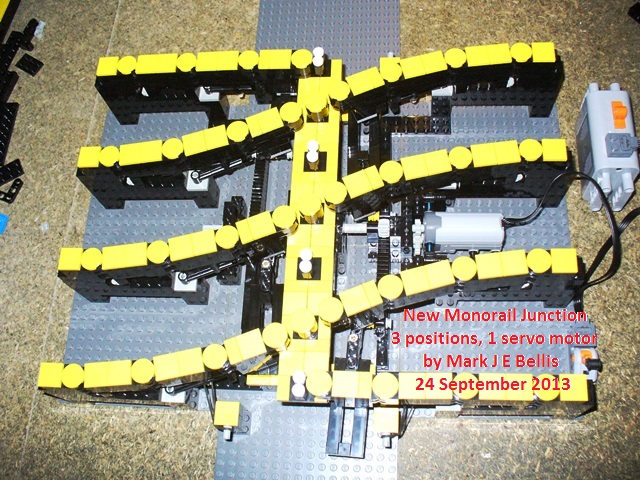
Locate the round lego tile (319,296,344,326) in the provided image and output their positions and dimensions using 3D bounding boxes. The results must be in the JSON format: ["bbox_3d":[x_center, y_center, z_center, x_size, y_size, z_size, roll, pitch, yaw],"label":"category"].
[{"bbox_3d":[0.007,0.045,0.439,0.016,0.004,0.016,-2,69,6],"label":"round lego tile"}]

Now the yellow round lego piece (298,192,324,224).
[{"bbox_3d":[-0.006,-0.021,0.462,0.016,0.015,0.016,-2,69,6],"label":"yellow round lego piece"}]

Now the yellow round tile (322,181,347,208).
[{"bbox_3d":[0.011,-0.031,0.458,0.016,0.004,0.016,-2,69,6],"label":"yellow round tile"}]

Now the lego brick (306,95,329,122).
[{"bbox_3d":[-0.002,-0.098,0.500,0.016,0.013,0.016,0,69,7],"label":"lego brick"}]

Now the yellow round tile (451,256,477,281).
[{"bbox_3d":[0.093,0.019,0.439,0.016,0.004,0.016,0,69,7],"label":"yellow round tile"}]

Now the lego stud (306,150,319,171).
[{"bbox_3d":[-0.004,-0.055,0.475,0.008,0.015,0.008,0,69,7],"label":"lego stud"}]

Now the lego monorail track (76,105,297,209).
[{"bbox_3d":[-0.095,-0.054,0.526,0.172,0.072,0.036,-10,68,3],"label":"lego monorail track"}]

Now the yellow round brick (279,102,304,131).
[{"bbox_3d":[-0.019,-0.088,0.490,0.016,0.015,0.016,0,69,7],"label":"yellow round brick"}]

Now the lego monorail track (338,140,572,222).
[{"bbox_3d":[0.093,-0.042,0.499,0.172,0.072,0.035,-10,68,3],"label":"lego monorail track"}]

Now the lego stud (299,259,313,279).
[{"bbox_3d":[-0.008,0.020,0.446,0.008,0.015,0.008,0,69,7],"label":"lego stud"}]

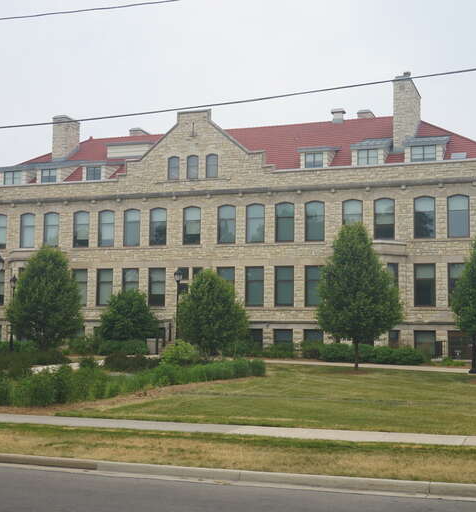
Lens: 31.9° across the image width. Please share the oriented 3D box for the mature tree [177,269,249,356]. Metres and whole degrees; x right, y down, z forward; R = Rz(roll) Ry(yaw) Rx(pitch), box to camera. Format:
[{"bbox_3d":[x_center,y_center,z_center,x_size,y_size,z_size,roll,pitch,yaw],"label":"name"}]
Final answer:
[{"bbox_3d":[-1.471,3.286,48.000,4.154,5.111,4.154,1,-5,0],"label":"mature tree"}]

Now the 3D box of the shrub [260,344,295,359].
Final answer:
[{"bbox_3d":[2.350,5.648,49.500,2.023,0.762,1.600,-1,-5,19],"label":"shrub"}]

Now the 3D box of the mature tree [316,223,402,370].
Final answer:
[{"bbox_3d":[5.375,1.787,36.800,3.804,6.516,3.804,-1,-5,19],"label":"mature tree"}]

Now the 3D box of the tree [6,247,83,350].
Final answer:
[{"bbox_3d":[-11.746,2.692,50.500,4.614,6.515,4.614,-1,-5,19],"label":"tree"}]

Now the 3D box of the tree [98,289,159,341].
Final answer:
[{"bbox_3d":[-6.845,4.081,52.000,3.750,4.086,3.750,1,-5,0],"label":"tree"}]

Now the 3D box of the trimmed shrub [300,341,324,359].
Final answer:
[{"bbox_3d":[4.433,5.539,49.500,1.428,1.018,1.428,-1,-5,19],"label":"trimmed shrub"}]

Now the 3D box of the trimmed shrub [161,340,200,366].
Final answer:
[{"bbox_3d":[-2.627,4.480,38.000,1.827,1.237,1.827,1,-5,0],"label":"trimmed shrub"}]

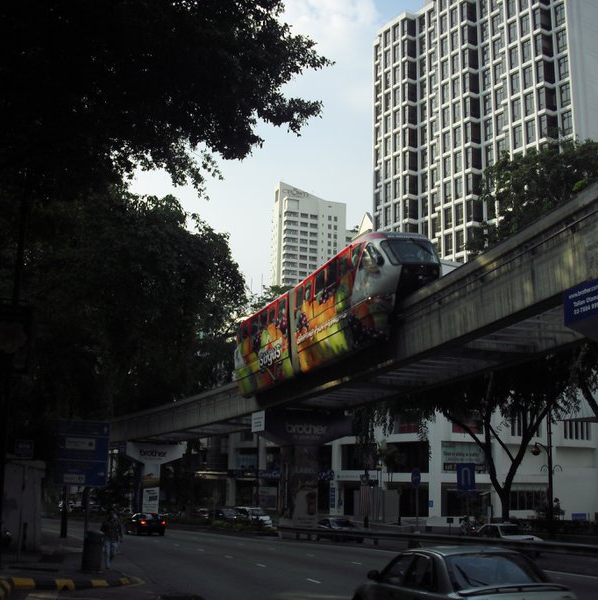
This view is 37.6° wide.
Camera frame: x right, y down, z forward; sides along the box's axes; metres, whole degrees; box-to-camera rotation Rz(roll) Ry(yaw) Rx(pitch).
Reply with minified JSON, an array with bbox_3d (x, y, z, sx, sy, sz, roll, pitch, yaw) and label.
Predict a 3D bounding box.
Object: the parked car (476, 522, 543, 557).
[{"bbox_3d":[9.593,10.908,40.112,1.660,1.400,4.100,4,-14,-12],"label":"parked car"}]

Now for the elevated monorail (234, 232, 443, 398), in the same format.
[{"bbox_3d":[1.241,1.750,46.667,3.000,4.900,22.800,6,-14,-19],"label":"elevated monorail"}]

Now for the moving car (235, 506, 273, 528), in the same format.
[{"bbox_3d":[-3.445,16.850,67.411,1.680,1.720,4.300,7,-15,-22],"label":"moving car"}]

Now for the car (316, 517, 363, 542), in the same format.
[{"bbox_3d":[2.291,13.572,51.773,1.680,1.420,4.200,6,-14,-17],"label":"car"}]

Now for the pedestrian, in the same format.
[{"bbox_3d":[-5.471,6.982,25.546,0.580,1.670,0.450,4,-14,-12],"label":"pedestrian"}]

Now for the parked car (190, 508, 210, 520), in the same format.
[{"bbox_3d":[-9.503,20.826,84.421,1.680,1.430,4.200,8,-15,-24],"label":"parked car"}]

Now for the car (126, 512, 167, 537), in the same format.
[{"bbox_3d":[-9.793,14.369,56.144,1.690,1.400,4.300,7,-15,-22],"label":"car"}]

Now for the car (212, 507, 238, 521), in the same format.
[{"bbox_3d":[-6.534,18.936,76.663,1.680,1.430,4.200,7,-15,-21],"label":"car"}]

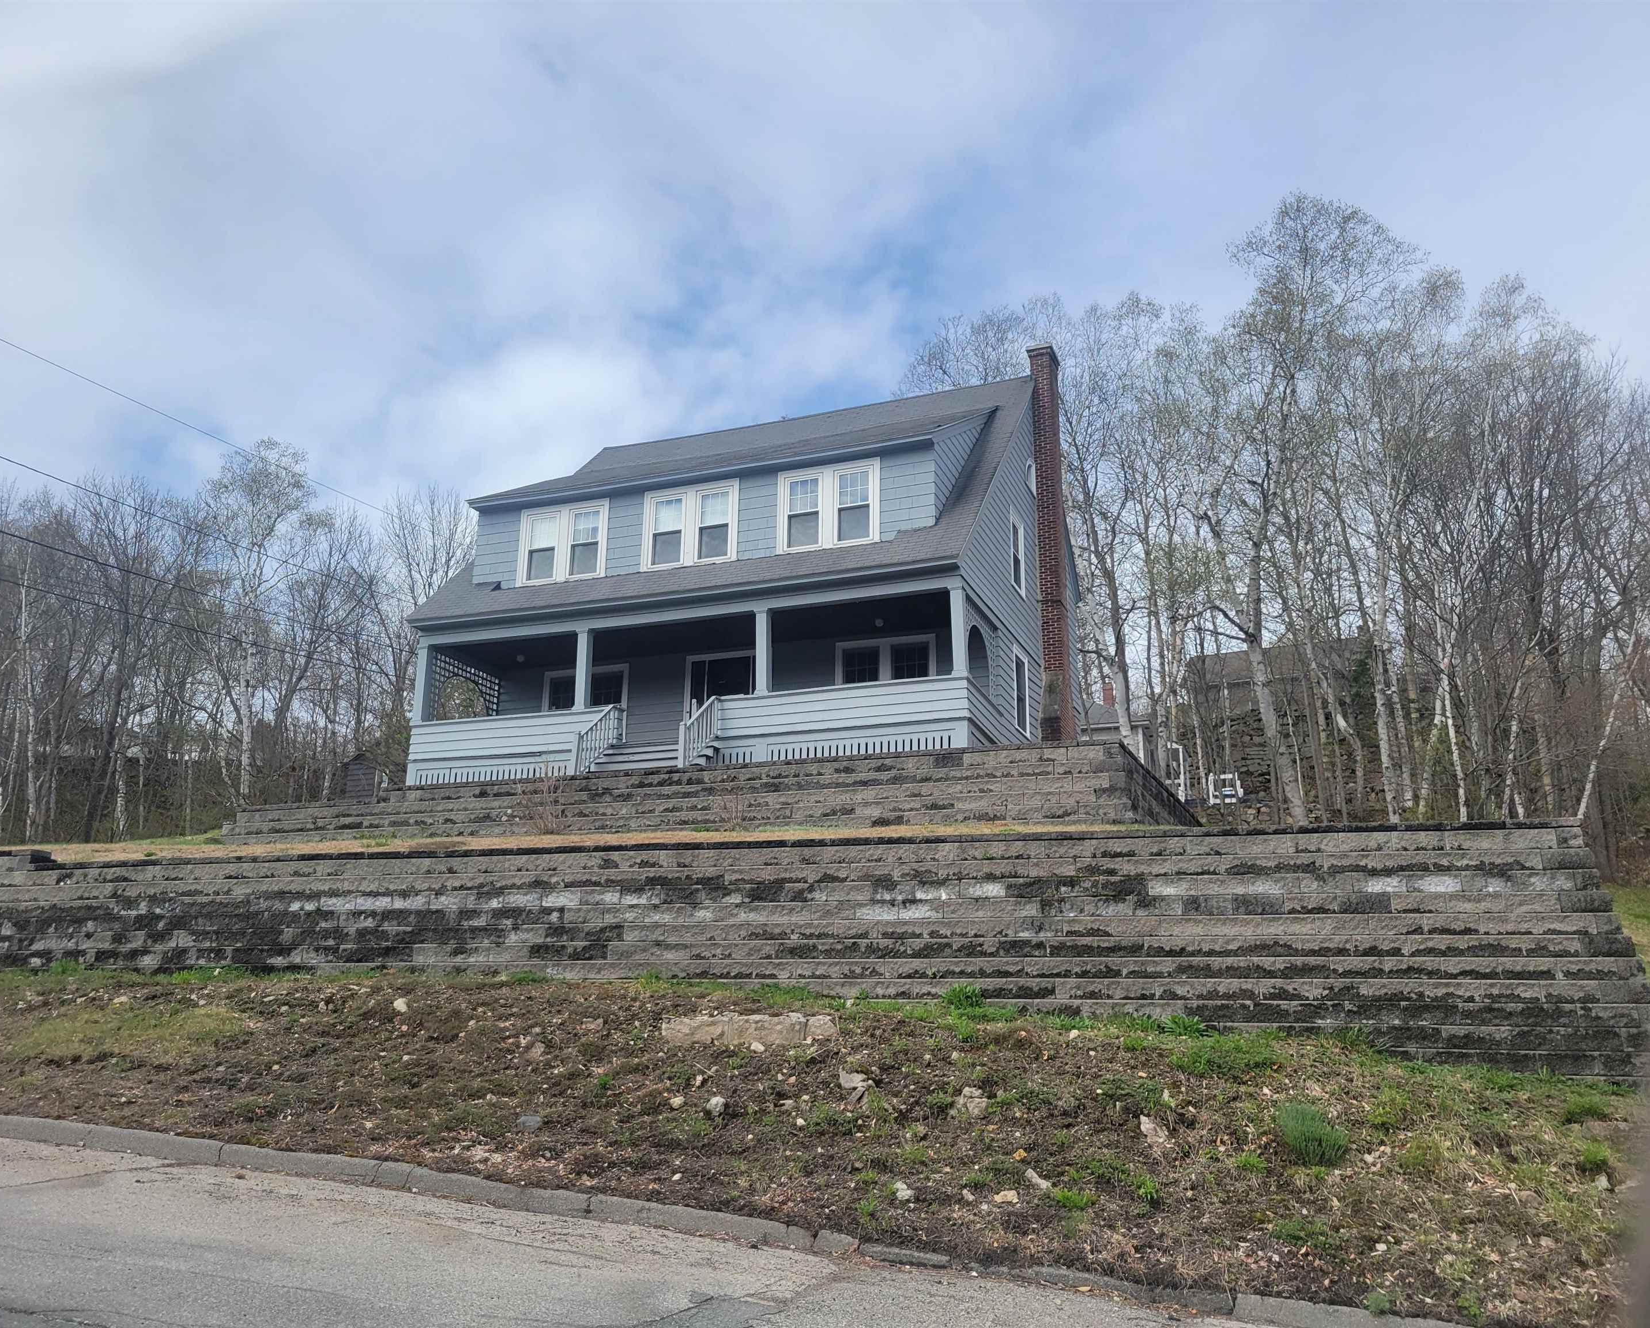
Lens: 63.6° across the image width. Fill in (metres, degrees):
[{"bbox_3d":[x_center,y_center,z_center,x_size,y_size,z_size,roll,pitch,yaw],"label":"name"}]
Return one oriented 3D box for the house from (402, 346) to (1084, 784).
[{"bbox_3d":[-0.743,-1.635,28.022,11.120,10.110,11.130,-5,-16,20],"label":"house"}]

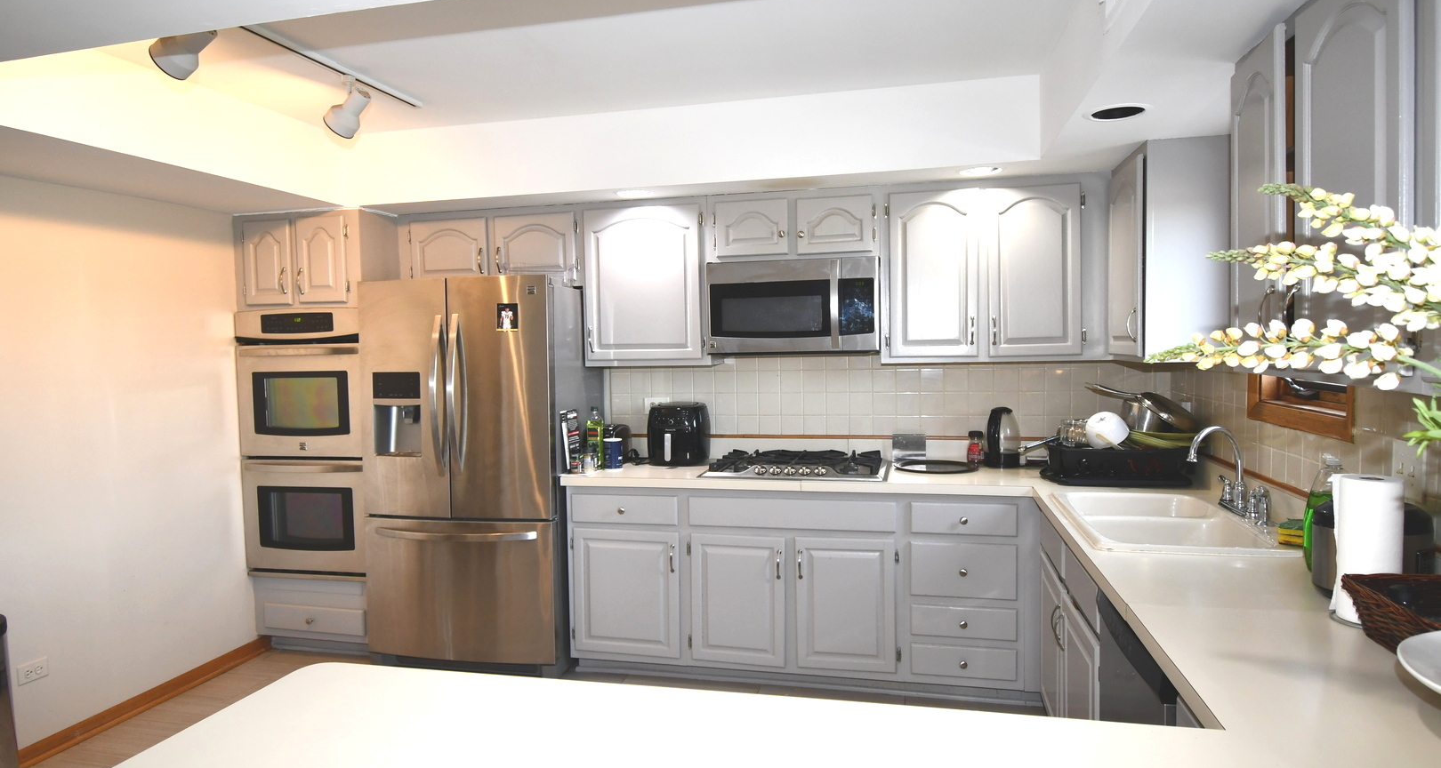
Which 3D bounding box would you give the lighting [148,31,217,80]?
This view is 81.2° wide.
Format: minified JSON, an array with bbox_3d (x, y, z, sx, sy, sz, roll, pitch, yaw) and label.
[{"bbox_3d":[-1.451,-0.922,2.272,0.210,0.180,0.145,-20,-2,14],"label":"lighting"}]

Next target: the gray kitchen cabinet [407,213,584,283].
[{"bbox_3d":[-1.089,-0.659,4.209,0.957,0.380,0.325,0,3,13],"label":"gray kitchen cabinet"}]

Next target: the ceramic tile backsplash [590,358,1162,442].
[{"bbox_3d":[0.706,0.067,3.998,2.645,0.385,0.025,0,3,13],"label":"ceramic tile backsplash"}]

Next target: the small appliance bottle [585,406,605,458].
[{"bbox_3d":[-0.586,0.246,3.942,0.078,0.292,0.080,0,3,13],"label":"small appliance bottle"}]

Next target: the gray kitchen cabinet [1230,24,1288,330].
[{"bbox_3d":[1.359,-0.398,1.873,0.326,0.750,0.310,0,3,13],"label":"gray kitchen cabinet"}]

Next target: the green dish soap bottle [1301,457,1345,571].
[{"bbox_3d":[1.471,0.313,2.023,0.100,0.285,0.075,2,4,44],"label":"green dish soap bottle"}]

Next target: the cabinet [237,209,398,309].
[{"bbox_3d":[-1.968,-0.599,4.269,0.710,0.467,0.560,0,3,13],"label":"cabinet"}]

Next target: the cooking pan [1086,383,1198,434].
[{"bbox_3d":[1.660,0.080,3.270,0.480,0.105,0.280,32,9,-2],"label":"cooking pan"}]

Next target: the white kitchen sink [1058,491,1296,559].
[{"bbox_3d":[1.396,0.513,2.626,0.550,0.202,0.845,0,3,13],"label":"white kitchen sink"}]

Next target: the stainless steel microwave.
[{"bbox_3d":[0.352,-0.348,3.841,0.760,0.406,0.400,0,3,13],"label":"stainless steel microwave"}]

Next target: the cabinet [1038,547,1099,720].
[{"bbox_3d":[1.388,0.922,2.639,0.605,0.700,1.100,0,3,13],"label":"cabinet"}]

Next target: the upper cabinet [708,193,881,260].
[{"bbox_3d":[0.345,-0.713,3.863,0.780,0.290,0.340,0,3,13],"label":"upper cabinet"}]

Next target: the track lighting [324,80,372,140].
[{"bbox_3d":[-1.308,-0.971,2.963,0.170,0.205,0.150,0,3,25],"label":"track lighting"}]

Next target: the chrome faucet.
[{"bbox_3d":[1.629,0.270,2.717,0.195,0.290,0.325,0,3,13],"label":"chrome faucet"}]

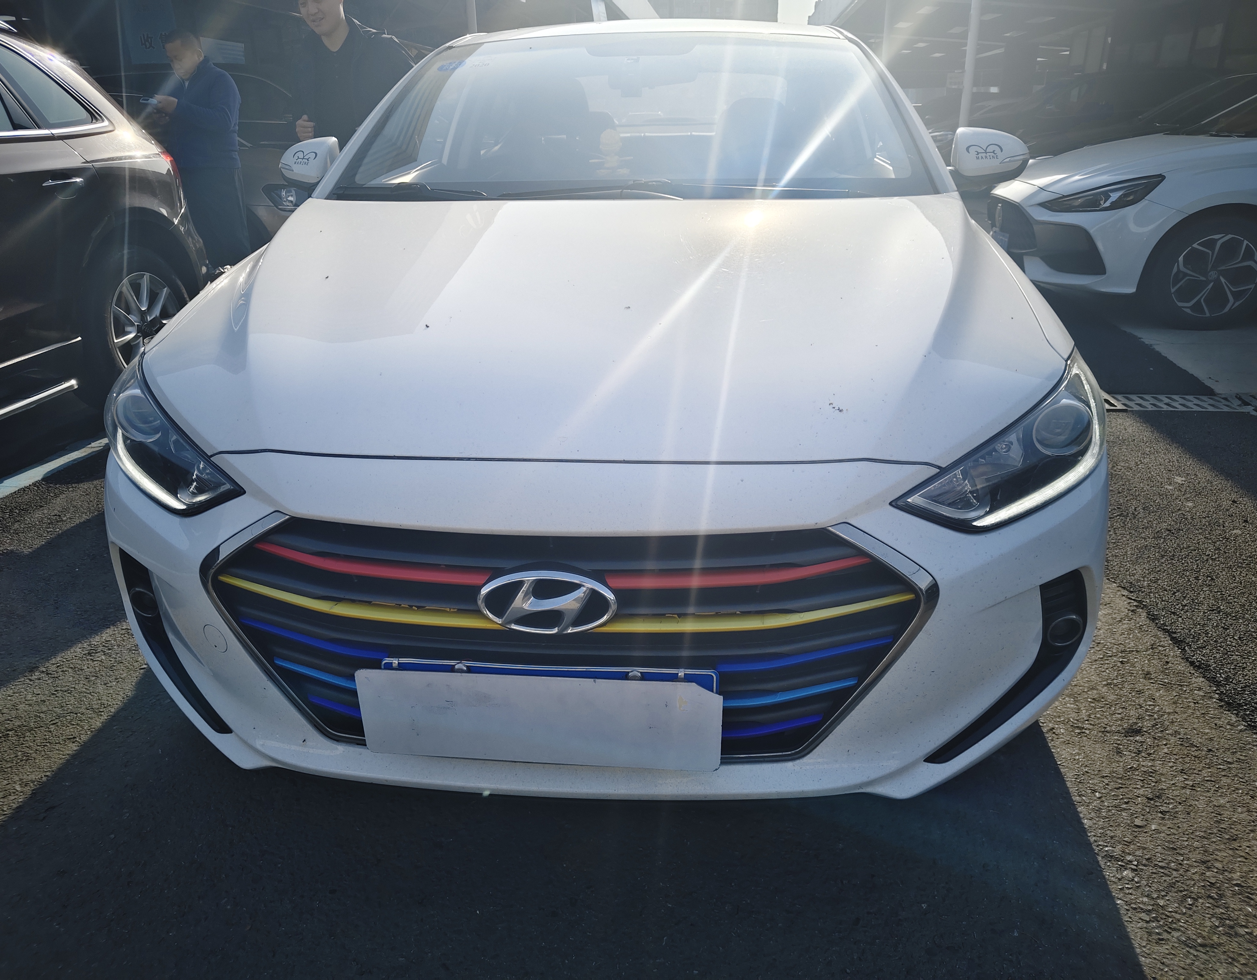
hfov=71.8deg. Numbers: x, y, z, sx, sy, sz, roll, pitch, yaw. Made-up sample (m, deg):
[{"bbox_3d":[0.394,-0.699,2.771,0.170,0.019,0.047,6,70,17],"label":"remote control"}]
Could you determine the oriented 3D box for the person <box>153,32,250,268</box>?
[{"bbox_3d":[-2.429,-1.688,4.997,0.500,1.700,0.440,15,26,36],"label":"person"}]

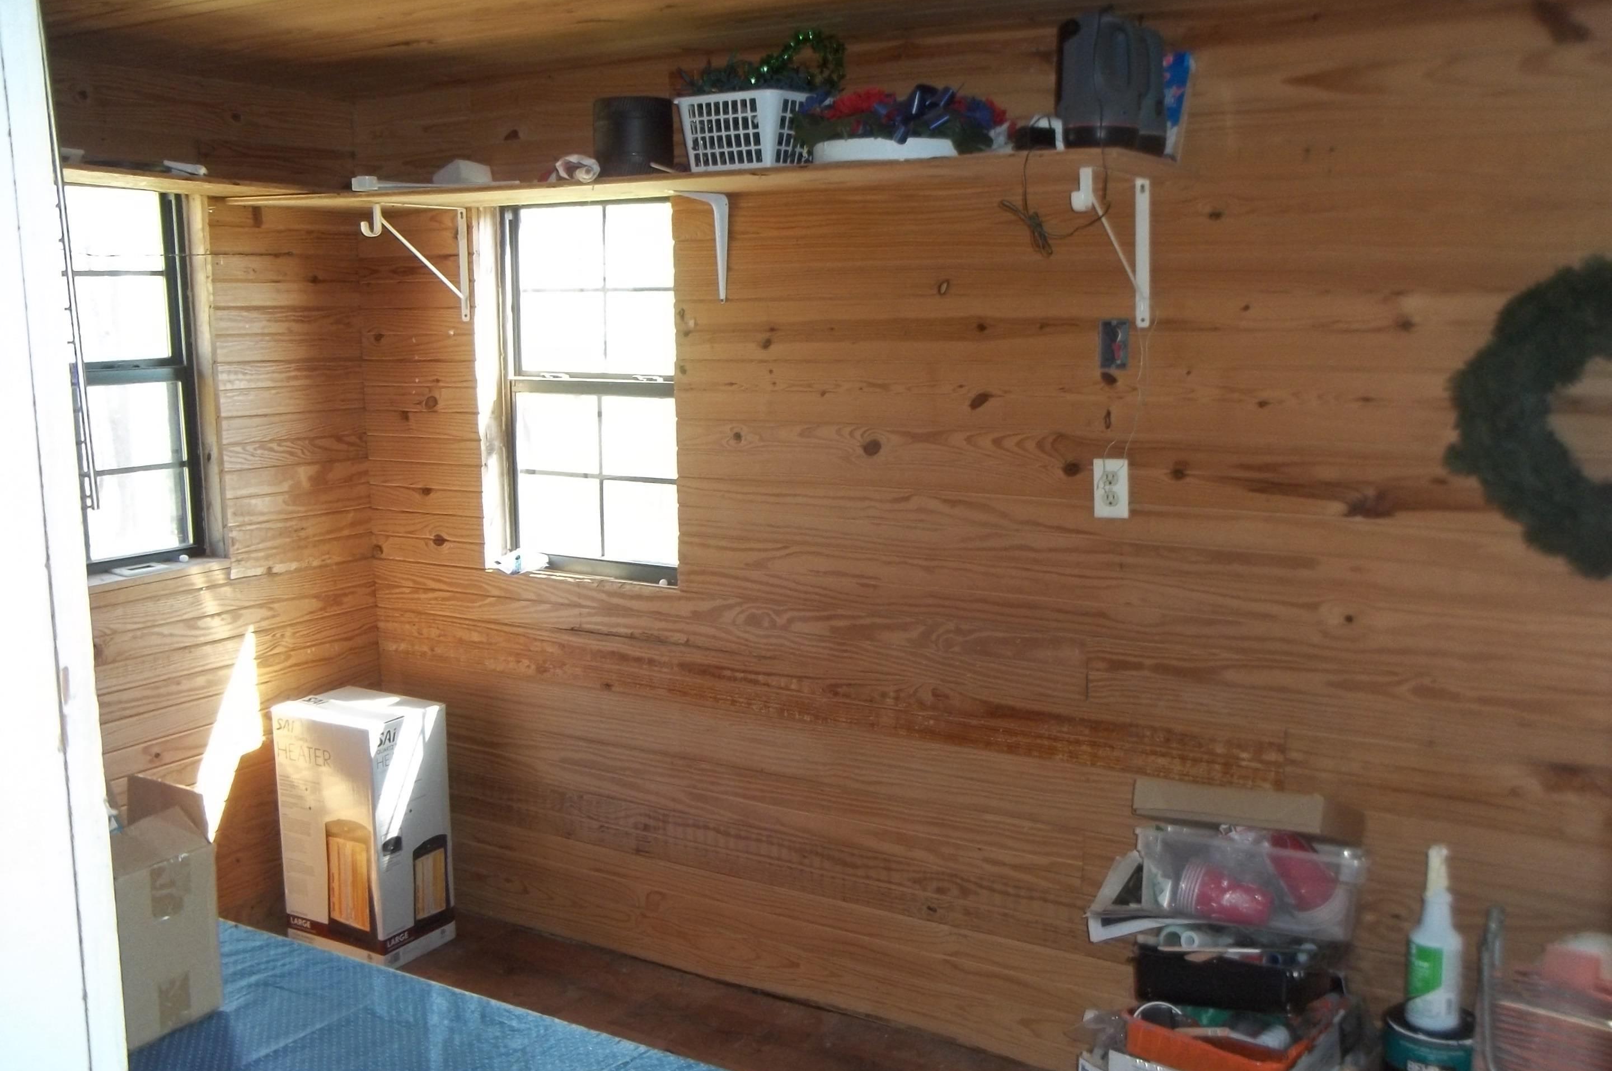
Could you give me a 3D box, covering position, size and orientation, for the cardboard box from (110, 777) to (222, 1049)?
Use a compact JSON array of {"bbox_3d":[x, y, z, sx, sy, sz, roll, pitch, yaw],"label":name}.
[{"bbox_3d":[-0.825,0.450,1.860,0.163,0.272,0.132,5,10,31],"label":"cardboard box"}]

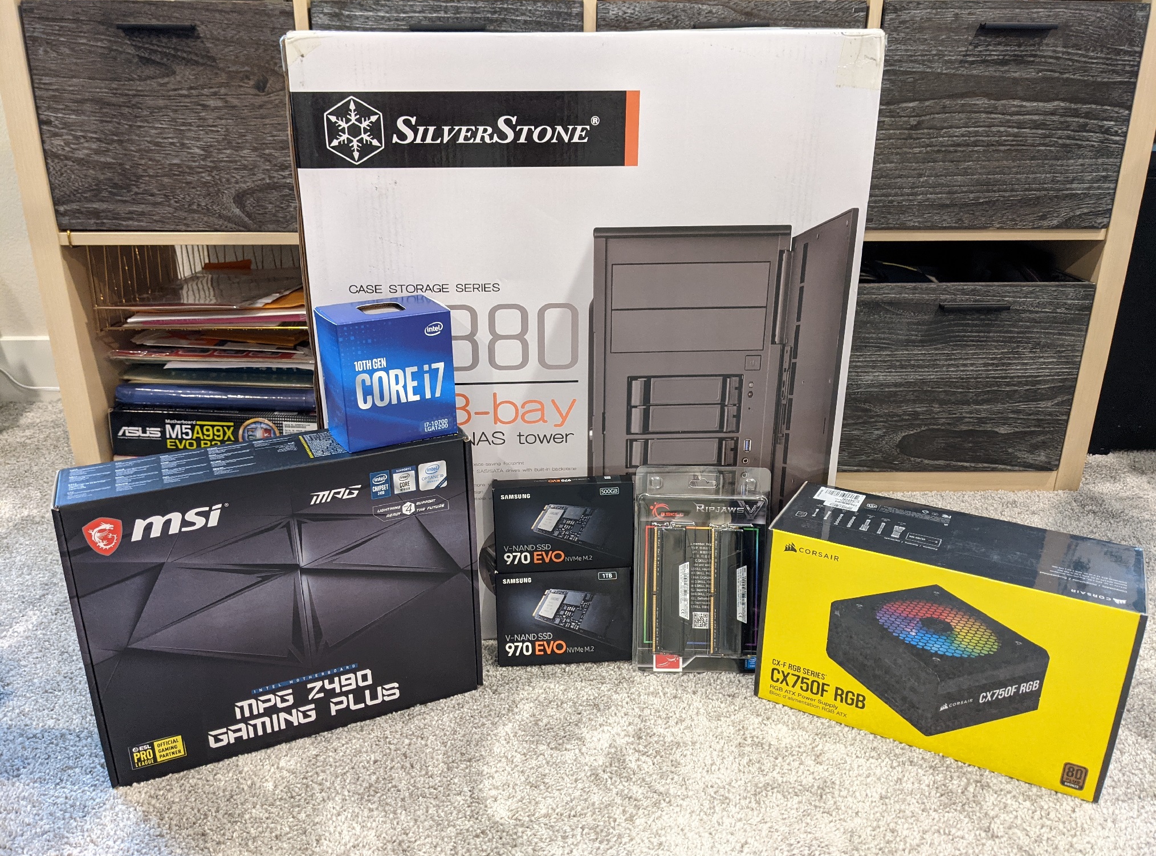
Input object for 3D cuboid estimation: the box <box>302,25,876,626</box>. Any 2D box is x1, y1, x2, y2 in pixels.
[{"bbox_3d":[0.004,-0.108,1.024,0.522,0.613,0.290,-1,21,-3],"label":"box"}]

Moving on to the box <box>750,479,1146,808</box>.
[{"bbox_3d":[0.338,0.186,0.846,0.300,0.185,0.122,11,23,27],"label":"box"}]

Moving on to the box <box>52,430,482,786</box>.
[{"bbox_3d":[-0.265,0.149,0.824,0.326,0.268,0.075,-9,23,-23],"label":"box"}]

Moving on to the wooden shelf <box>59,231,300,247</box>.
[{"bbox_3d":[-0.516,-0.311,1.357,0.335,0.017,0.370,0,20,-1],"label":"wooden shelf"}]

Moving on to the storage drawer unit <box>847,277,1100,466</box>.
[{"bbox_3d":[0.536,-0.126,1.451,0.332,0.277,0.370,0,20,-1],"label":"storage drawer unit"}]

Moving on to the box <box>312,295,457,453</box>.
[{"bbox_3d":[-0.171,-0.050,0.812,0.101,0.115,0.067,-12,24,-28],"label":"box"}]

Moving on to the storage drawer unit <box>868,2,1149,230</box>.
[{"bbox_3d":[0.537,-0.456,1.332,0.332,0.277,0.370,0,20,-1],"label":"storage drawer unit"}]

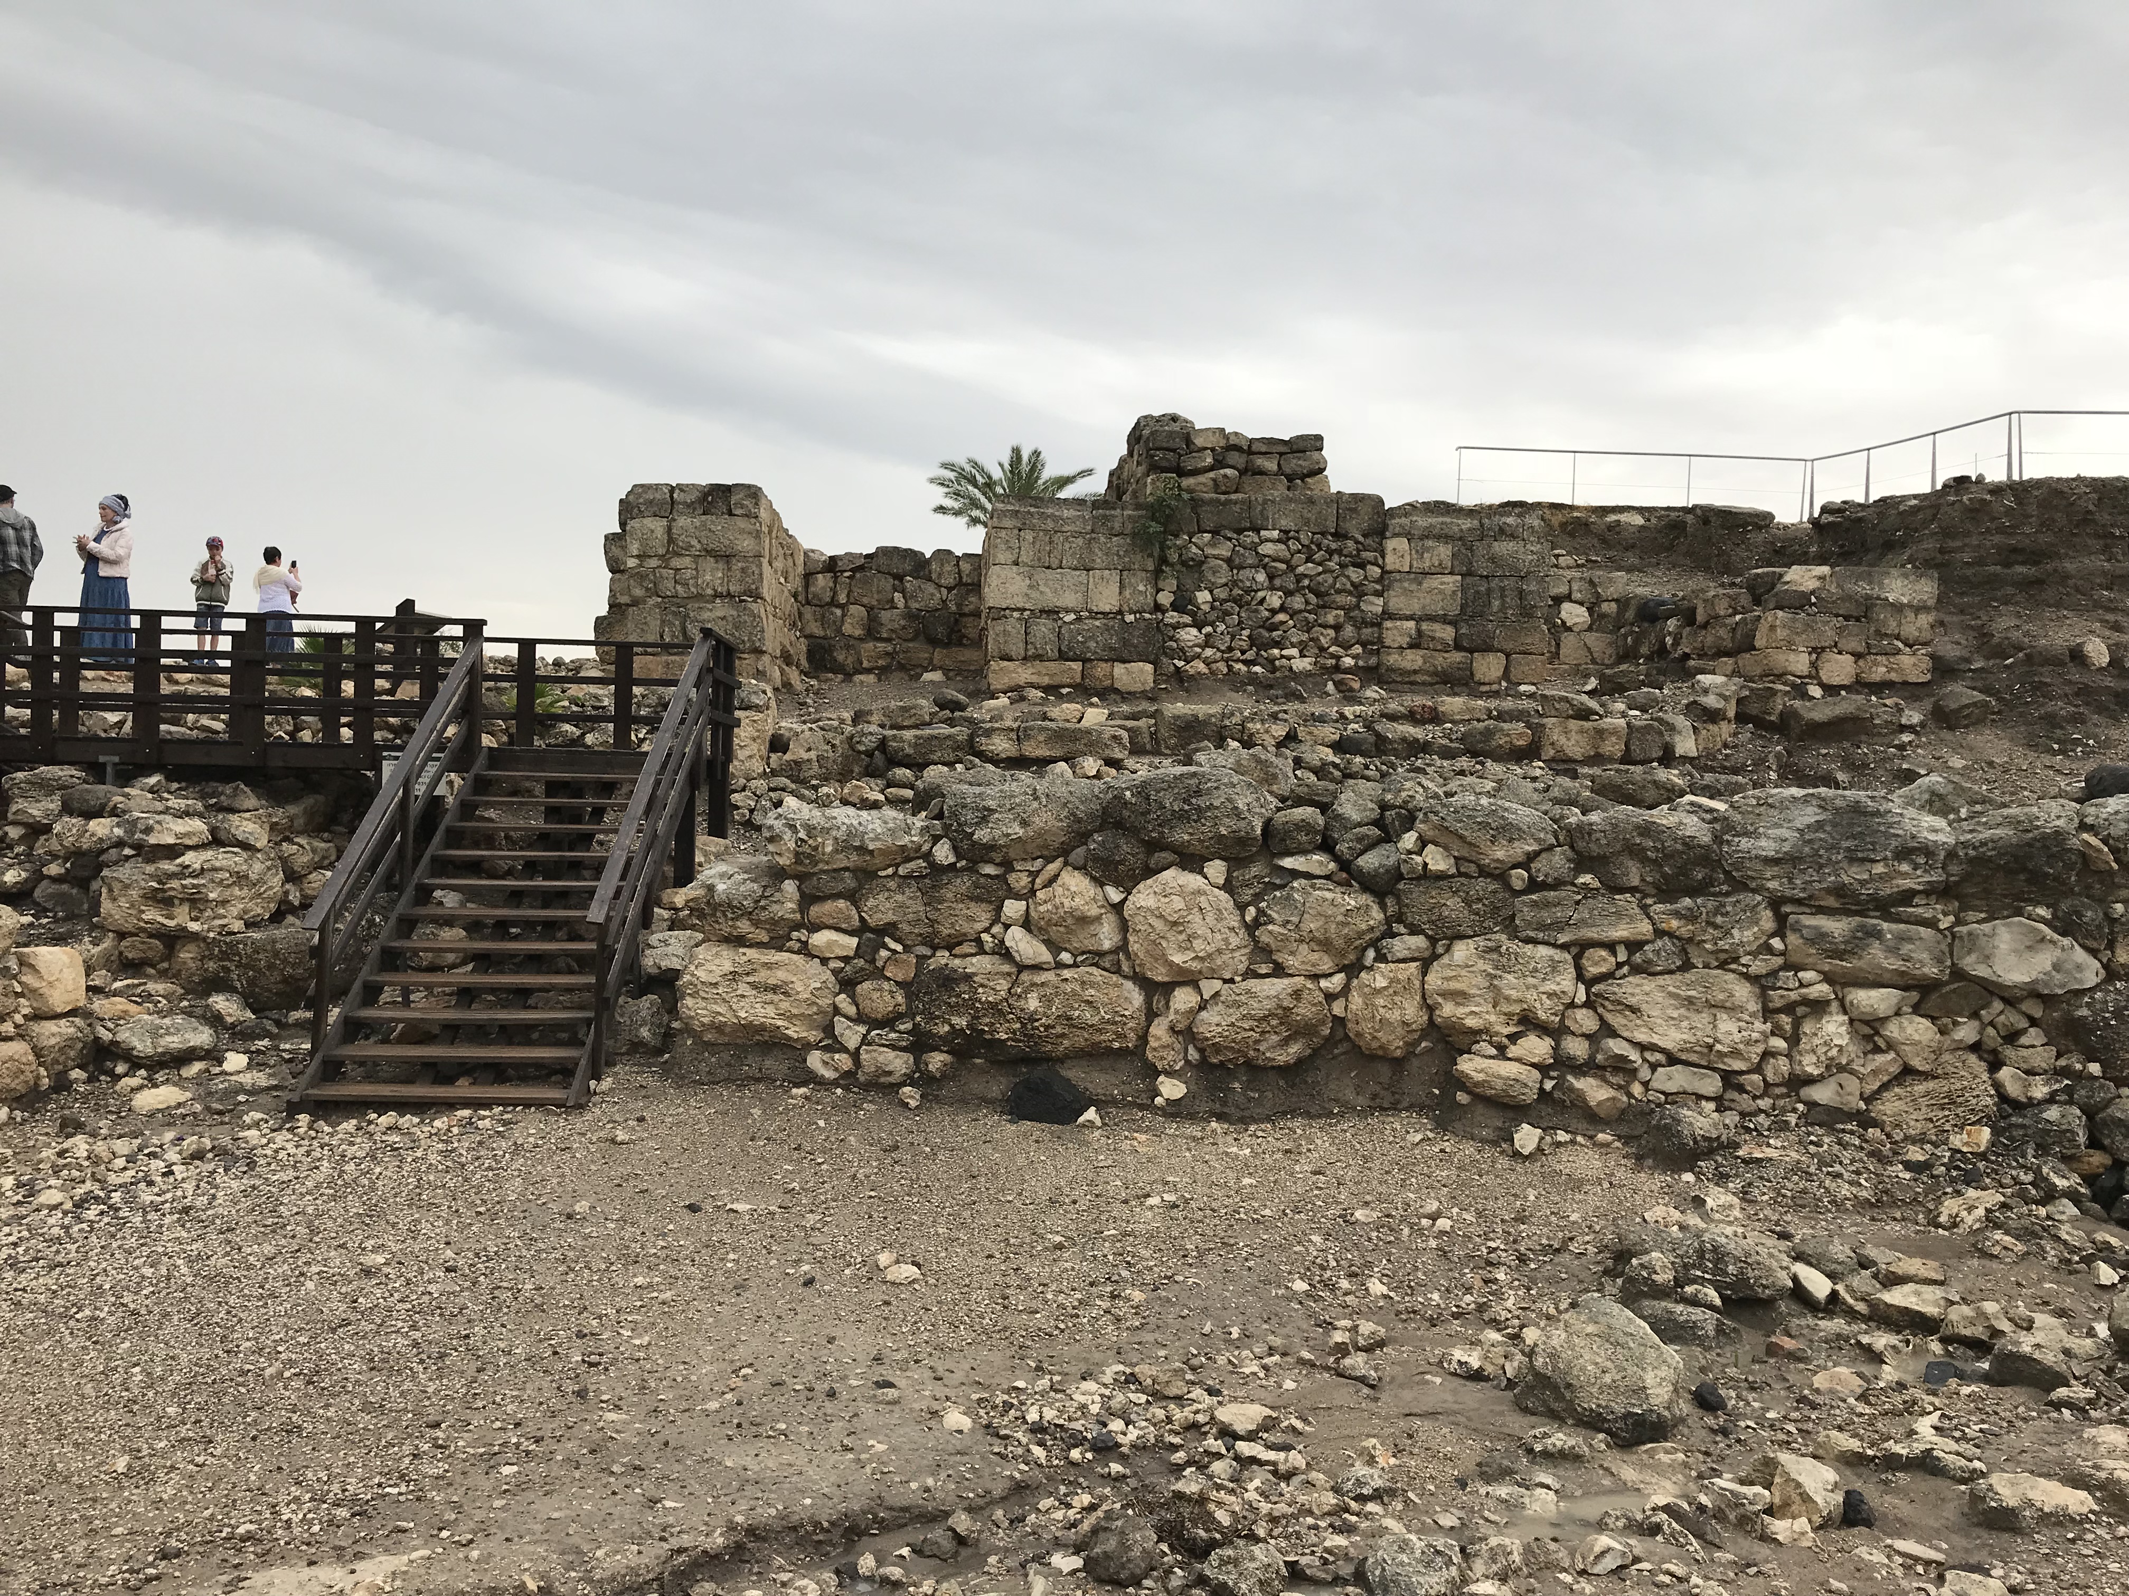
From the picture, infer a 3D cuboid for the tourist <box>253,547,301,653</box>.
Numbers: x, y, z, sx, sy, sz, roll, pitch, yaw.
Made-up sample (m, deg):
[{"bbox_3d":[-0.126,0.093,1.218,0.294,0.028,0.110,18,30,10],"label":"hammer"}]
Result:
[{"bbox_3d":[-9.730,-2.370,21.300,0.480,1.560,0.440,1,1,24],"label":"tourist"}]

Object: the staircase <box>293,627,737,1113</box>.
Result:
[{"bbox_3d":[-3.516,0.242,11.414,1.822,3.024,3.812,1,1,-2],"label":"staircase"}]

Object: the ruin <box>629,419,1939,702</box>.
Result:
[{"bbox_3d":[2.833,-3.355,26.133,18.180,3.903,6.000,1,1,-3],"label":"ruin"}]

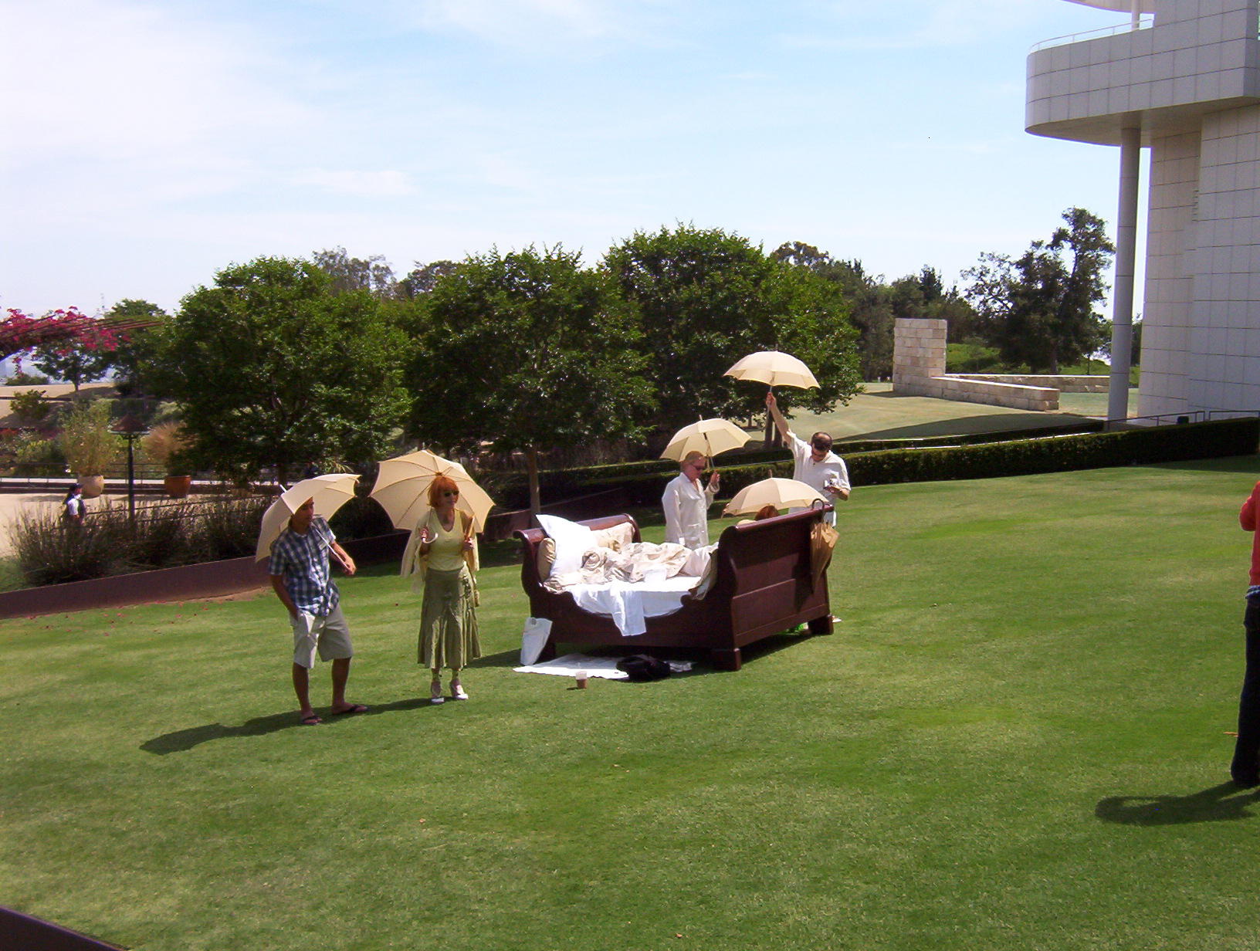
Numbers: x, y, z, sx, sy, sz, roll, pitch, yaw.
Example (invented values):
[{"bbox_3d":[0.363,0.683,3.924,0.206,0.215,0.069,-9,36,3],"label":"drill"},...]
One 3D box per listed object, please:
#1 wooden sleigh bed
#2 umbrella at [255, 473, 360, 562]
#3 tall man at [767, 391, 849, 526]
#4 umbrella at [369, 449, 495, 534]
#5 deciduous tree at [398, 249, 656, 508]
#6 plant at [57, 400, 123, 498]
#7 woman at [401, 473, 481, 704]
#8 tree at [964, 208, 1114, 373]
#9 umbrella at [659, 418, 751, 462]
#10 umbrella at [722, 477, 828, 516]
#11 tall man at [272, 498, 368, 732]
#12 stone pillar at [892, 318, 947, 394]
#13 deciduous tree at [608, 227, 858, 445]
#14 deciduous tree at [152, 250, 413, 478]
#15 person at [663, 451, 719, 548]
[{"bbox_3d":[0.428,0.986,12.057,2.461,1.173,1.586,-3,3,37],"label":"wooden sleigh bed"},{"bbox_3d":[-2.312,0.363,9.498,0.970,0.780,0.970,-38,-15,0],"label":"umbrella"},{"bbox_3d":[1.590,0.263,11.889,0.730,2.061,0.500,1,8,10],"label":"tall man"},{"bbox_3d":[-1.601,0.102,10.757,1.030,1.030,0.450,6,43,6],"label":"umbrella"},{"bbox_3d":[-1.825,-1.485,24.000,4.600,5.400,4.500,0,7,0],"label":"deciduous tree"},{"bbox_3d":[-13.992,-0.674,34.210,1.682,2.529,1.600,0,8,0],"label":"plant"},{"bbox_3d":[-1.373,0.843,9.678,0.570,1.714,0.440,-2,8,-17],"label":"woman"},{"bbox_3d":[21.847,-9.789,70.000,8.000,9.100,7.400,0,7,0],"label":"tree"},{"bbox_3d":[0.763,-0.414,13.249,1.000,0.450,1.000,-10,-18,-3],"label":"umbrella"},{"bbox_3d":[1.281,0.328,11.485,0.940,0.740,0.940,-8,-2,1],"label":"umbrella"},{"bbox_3d":[-2.439,1.019,10.189,0.480,1.750,0.600,6,9,41],"label":"tall man"},{"bbox_3d":[11.752,-4.810,53.143,0.680,3.021,2.930,-3,8,-19],"label":"stone pillar"},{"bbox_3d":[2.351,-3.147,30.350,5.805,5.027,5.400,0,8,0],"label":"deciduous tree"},{"bbox_3d":[-5.849,-1.123,22.549,4.266,5.176,4.200,0,8,0],"label":"deciduous tree"},{"bbox_3d":[0.616,0.606,13.305,0.420,1.720,0.500,4,8,30],"label":"person"}]

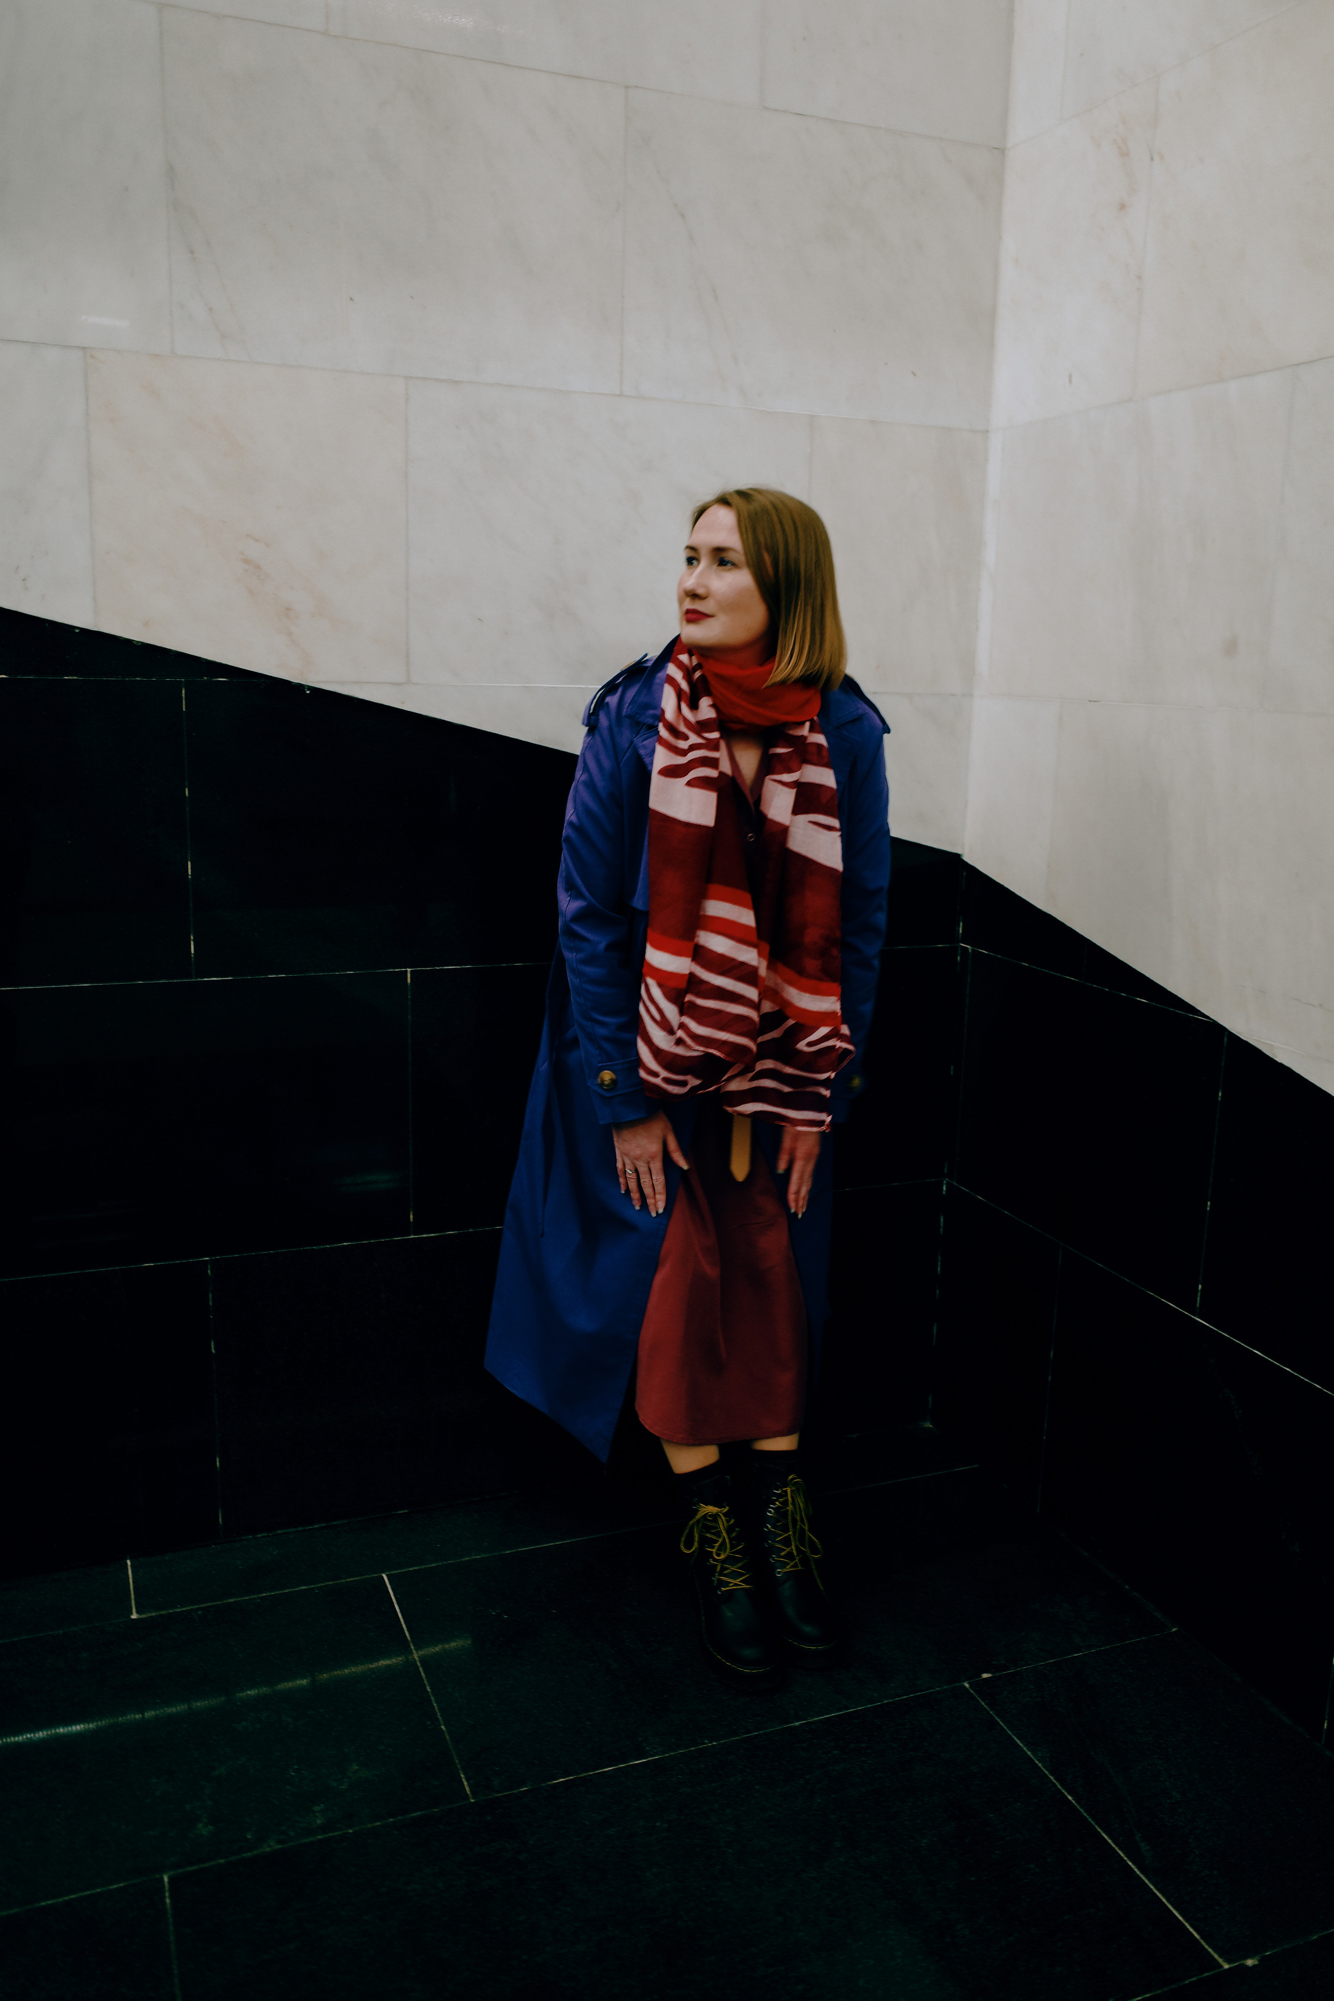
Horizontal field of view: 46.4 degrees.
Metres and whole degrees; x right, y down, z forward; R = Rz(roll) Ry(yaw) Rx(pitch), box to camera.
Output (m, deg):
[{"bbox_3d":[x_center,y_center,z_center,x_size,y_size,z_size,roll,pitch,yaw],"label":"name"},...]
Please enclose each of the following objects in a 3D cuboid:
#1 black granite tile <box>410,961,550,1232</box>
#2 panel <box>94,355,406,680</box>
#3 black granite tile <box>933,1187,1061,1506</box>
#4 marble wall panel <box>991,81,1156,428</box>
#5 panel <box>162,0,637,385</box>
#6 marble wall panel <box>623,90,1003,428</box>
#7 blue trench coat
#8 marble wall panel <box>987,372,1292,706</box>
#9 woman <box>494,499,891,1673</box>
[{"bbox_3d":[-0.110,0.155,2.703,0.678,0.458,0.025,-3,13,-21],"label":"black granite tile"},{"bbox_3d":[-0.613,-0.706,2.317,0.454,0.453,0.025,-3,13,-21],"label":"panel"},{"bbox_3d":[0.616,0.633,2.910,0.030,0.510,0.370,-4,13,-22],"label":"black granite tile"},{"bbox_3d":[0.663,-1.186,2.524,0.030,0.454,0.381,-4,13,-22],"label":"marble wall panel"},{"bbox_3d":[-0.392,-1.173,2.339,0.684,0.454,0.030,-3,13,-21],"label":"panel"},{"bbox_3d":[0.250,-1.193,2.545,0.682,0.449,0.025,-3,13,-21],"label":"marble wall panel"},{"bbox_3d":[0.048,0.074,2.449,0.543,1.261,0.388,-3,13,-21],"label":"blue trench coat"},{"bbox_3d":[0.709,-0.697,2.439,0.025,0.453,0.696,-4,13,-23],"label":"marble wall panel"},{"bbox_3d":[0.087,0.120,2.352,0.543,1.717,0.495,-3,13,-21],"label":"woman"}]

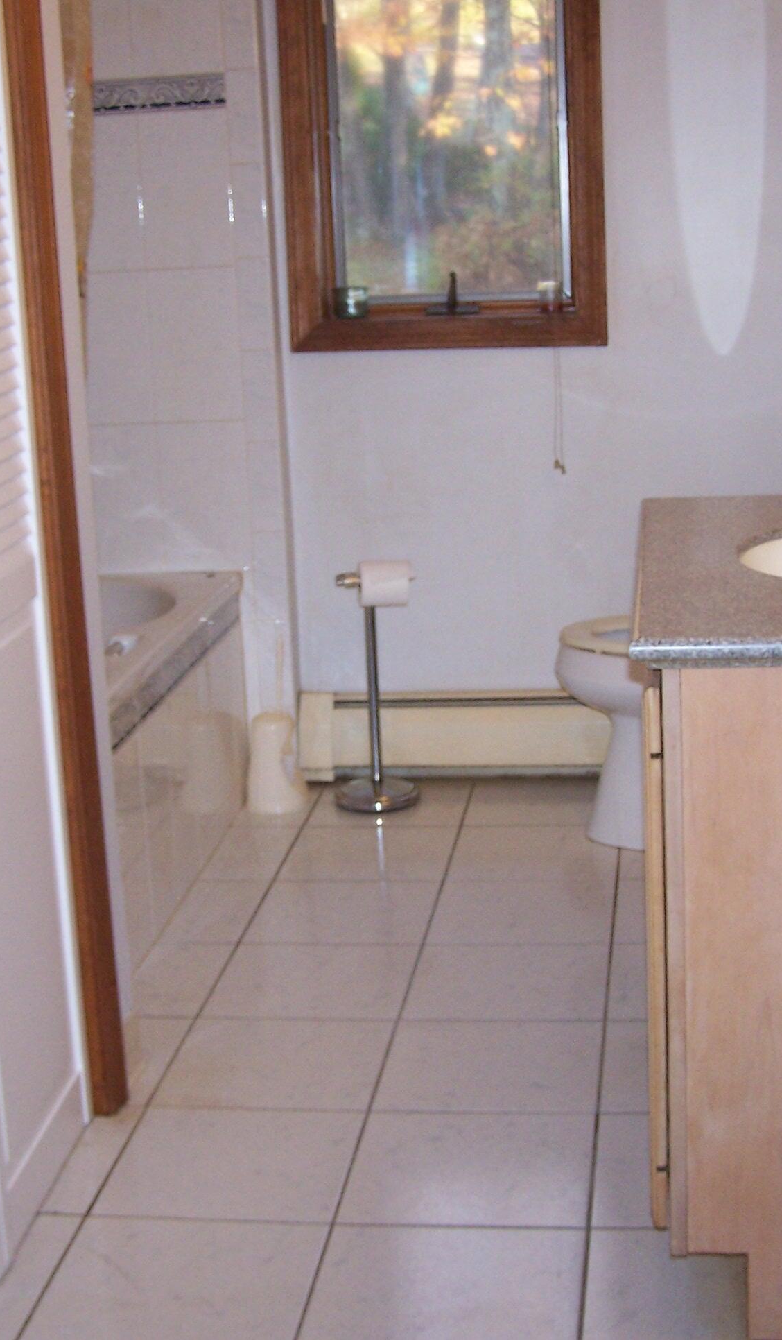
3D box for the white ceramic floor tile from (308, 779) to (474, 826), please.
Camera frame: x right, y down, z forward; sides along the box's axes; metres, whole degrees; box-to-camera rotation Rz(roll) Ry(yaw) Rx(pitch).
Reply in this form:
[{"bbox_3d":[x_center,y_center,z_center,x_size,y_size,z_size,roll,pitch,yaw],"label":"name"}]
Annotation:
[{"bbox_3d":[0.003,0.293,4.154,0.316,0.010,0.316,-1,13,8],"label":"white ceramic floor tile"}]

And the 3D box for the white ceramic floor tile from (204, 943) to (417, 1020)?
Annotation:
[{"bbox_3d":[-0.124,0.513,3.231,0.316,0.010,0.316,-1,13,8],"label":"white ceramic floor tile"}]

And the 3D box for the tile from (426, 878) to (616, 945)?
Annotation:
[{"bbox_3d":[0.243,0.448,3.594,0.327,0.010,0.327,-1,13,8],"label":"tile"}]

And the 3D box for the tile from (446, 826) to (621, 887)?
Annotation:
[{"bbox_3d":[0.277,0.362,3.802,0.316,0.010,0.316,-1,13,8],"label":"tile"}]

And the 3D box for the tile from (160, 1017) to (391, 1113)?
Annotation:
[{"bbox_3d":[-0.166,0.587,2.924,0.316,0.010,0.316,-1,13,8],"label":"tile"}]

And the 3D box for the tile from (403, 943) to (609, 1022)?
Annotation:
[{"bbox_3d":[0.192,0.509,3.187,0.316,0.010,0.316,-1,13,8],"label":"tile"}]

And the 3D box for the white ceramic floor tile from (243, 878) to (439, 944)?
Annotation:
[{"bbox_3d":[-0.084,0.453,3.640,0.327,0.010,0.327,-1,13,8],"label":"white ceramic floor tile"}]

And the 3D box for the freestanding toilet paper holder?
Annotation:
[{"bbox_3d":[-0.033,0.035,4.154,0.185,0.495,0.180,-1,13,8],"label":"freestanding toilet paper holder"}]

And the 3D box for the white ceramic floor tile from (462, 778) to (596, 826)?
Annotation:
[{"bbox_3d":[0.331,0.296,4.230,0.327,0.010,0.327,-1,13,8],"label":"white ceramic floor tile"}]

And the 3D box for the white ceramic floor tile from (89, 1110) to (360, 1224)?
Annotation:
[{"bbox_3d":[-0.216,0.682,2.686,0.327,0.010,0.327,-1,13,8],"label":"white ceramic floor tile"}]

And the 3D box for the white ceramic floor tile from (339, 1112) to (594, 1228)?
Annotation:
[{"bbox_3d":[0.111,0.677,2.640,0.327,0.010,0.327,-1,13,8],"label":"white ceramic floor tile"}]

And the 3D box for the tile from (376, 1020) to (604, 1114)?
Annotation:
[{"bbox_3d":[0.155,0.601,2.958,0.327,0.010,0.327,-1,13,8],"label":"tile"}]

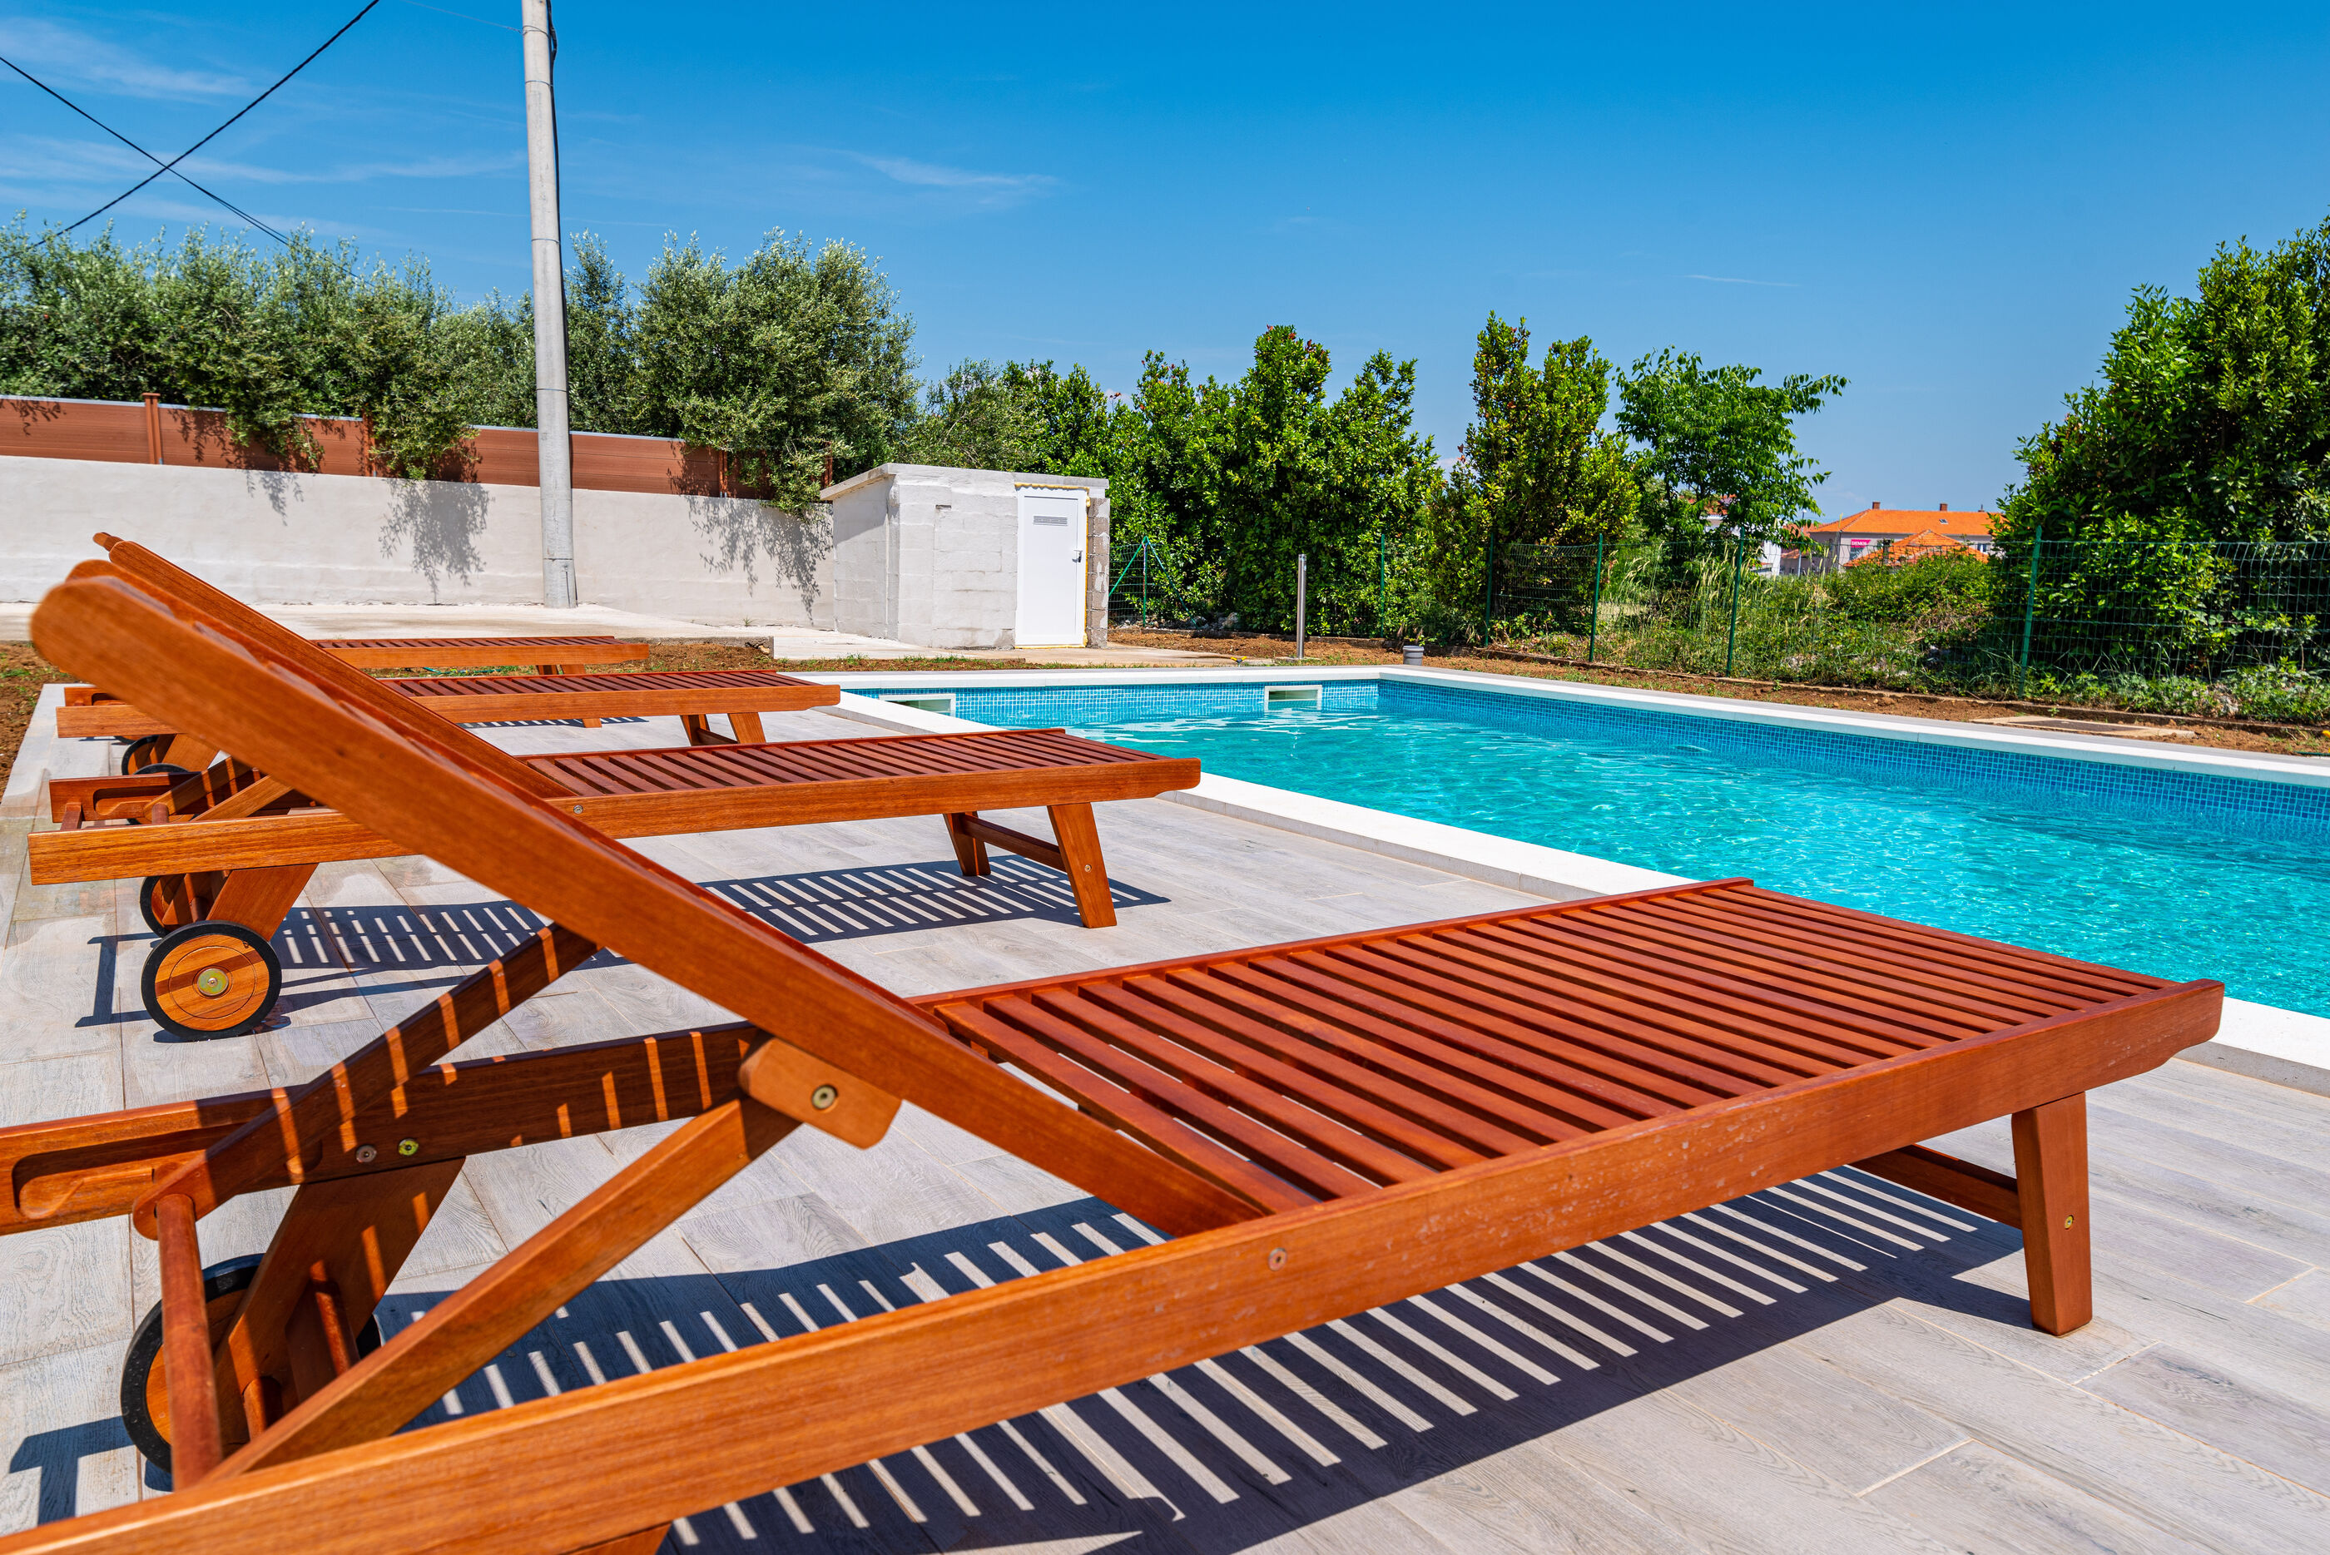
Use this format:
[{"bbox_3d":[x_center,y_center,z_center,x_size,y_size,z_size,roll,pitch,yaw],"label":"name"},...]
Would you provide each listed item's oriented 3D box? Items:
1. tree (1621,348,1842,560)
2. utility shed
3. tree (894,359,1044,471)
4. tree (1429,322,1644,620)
[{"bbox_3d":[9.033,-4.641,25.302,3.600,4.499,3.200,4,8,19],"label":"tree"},{"bbox_3d":[-2.164,-2.401,17.061,2.641,1.851,1.835,-3,9,-33],"label":"utility shed"},{"bbox_3d":[-3.366,-5.078,27.292,3.200,4.343,3.000,1,8,-7],"label":"tree"},{"bbox_3d":[5.221,-4.344,22.814,3.000,4.669,2.600,3,8,12],"label":"tree"}]

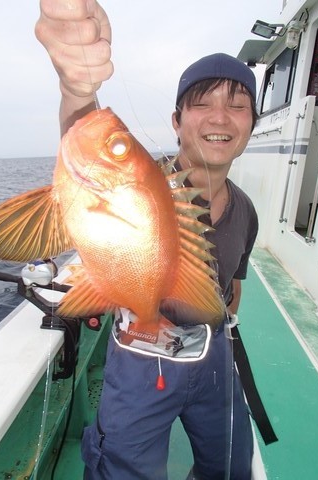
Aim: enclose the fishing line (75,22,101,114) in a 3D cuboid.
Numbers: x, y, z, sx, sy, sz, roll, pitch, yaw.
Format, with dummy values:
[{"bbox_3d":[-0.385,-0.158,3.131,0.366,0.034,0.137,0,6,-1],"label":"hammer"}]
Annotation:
[{"bbox_3d":[-0.072,-0.177,0.400,0.012,0.092,0.012,-11,12,2],"label":"fishing line"}]

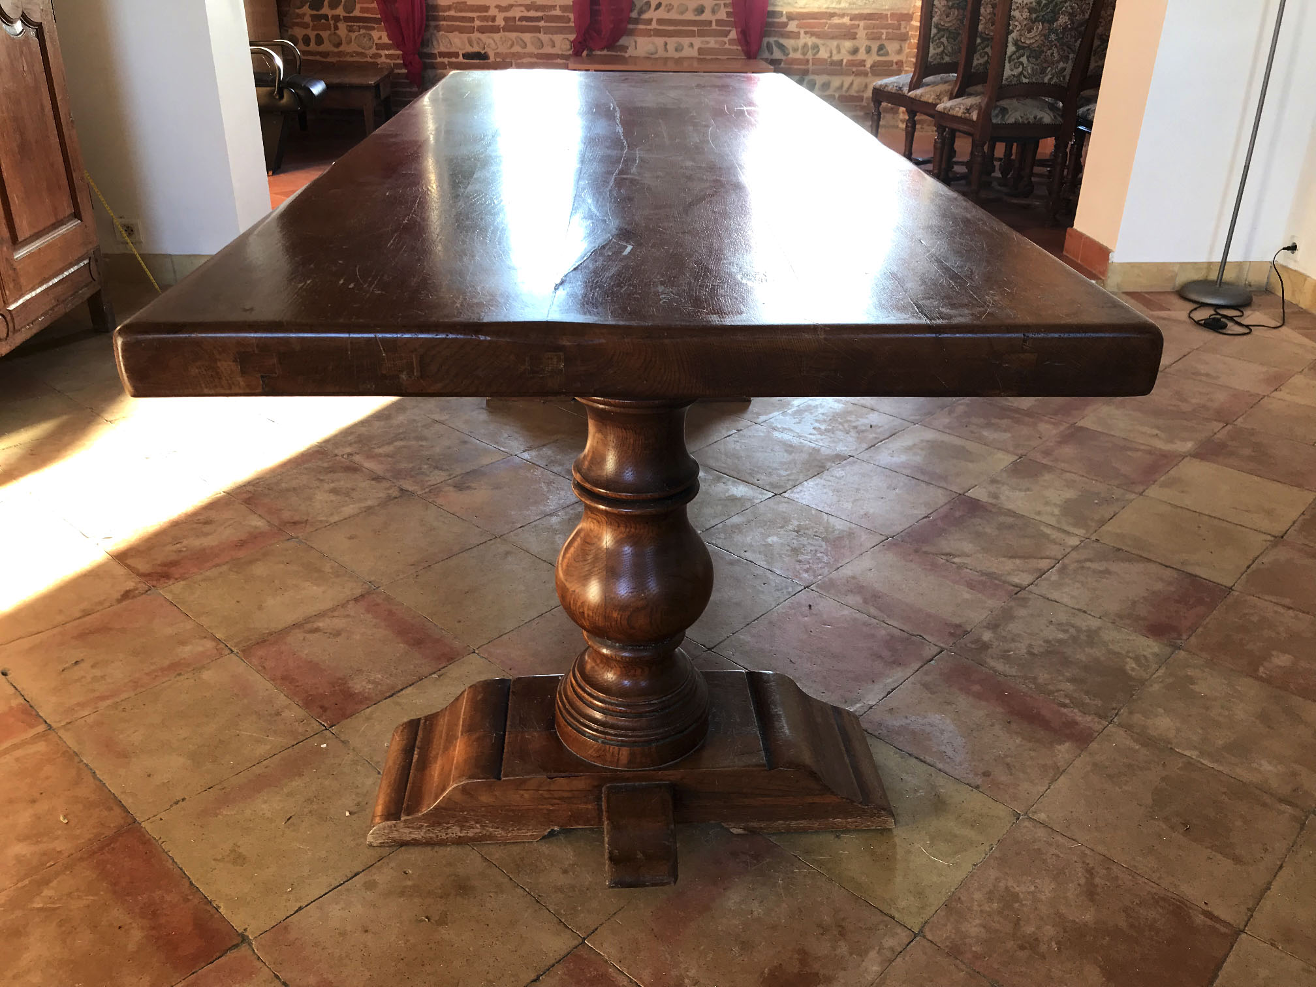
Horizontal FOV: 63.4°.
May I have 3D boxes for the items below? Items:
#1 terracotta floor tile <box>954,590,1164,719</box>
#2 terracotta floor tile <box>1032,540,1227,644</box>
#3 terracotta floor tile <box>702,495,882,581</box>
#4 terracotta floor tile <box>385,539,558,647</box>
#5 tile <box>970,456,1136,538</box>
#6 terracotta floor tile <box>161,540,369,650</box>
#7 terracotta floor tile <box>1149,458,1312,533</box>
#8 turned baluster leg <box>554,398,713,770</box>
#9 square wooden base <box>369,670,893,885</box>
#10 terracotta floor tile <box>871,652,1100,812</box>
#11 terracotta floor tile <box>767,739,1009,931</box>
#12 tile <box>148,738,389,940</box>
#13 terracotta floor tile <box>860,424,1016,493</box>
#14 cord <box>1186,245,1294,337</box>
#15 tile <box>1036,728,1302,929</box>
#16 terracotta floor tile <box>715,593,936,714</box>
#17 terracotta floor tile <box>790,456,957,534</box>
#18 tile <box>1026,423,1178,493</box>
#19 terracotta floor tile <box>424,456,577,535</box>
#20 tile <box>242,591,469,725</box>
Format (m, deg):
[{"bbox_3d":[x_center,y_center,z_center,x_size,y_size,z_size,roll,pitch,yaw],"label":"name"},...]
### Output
[{"bbox_3d":[0.690,0.273,1.816,0.275,0.020,0.275,23,34,38],"label":"terracotta floor tile"},{"bbox_3d":[0.883,0.186,2.000,0.275,0.020,0.275,23,34,38],"label":"terracotta floor tile"},{"bbox_3d":[0.276,0.097,2.159,0.275,0.020,0.275,23,34,38],"label":"terracotta floor tile"},{"bbox_3d":[-0.334,0.196,2.093,0.301,0.020,0.293,23,34,38],"label":"terracotta floor tile"},{"bbox_3d":[0.930,0.012,2.507,0.298,0.020,0.298,23,34,38],"label":"tile"},{"bbox_3d":[-0.712,0.183,1.945,0.275,0.020,0.275,23,34,38],"label":"terracotta floor tile"},{"bbox_3d":[1.273,0.008,2.373,0.279,0.020,0.283,22,33,37],"label":"terracotta floor tile"},{"bbox_3d":[-0.029,0.083,1.344,0.209,0.501,0.209,1,26,0],"label":"turned baluster leg"},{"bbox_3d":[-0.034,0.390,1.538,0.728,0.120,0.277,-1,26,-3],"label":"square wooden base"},{"bbox_3d":[0.524,0.382,1.731,0.294,0.020,0.296,23,33,38],"label":"terracotta floor tile"},{"bbox_3d":[0.319,0.474,1.535,0.293,0.020,0.290,22,33,37],"label":"terracotta floor tile"},{"bbox_3d":[-0.495,0.451,1.439,0.278,0.020,0.275,23,34,38],"label":"tile"},{"bbox_3d":[0.668,-0.079,2.541,0.285,0.020,0.281,23,34,38],"label":"terracotta floor tile"},{"bbox_3d":[2.010,-0.689,3.563,0.474,0.204,0.461,-1,26,-2],"label":"cord"},{"bbox_3d":[0.742,0.473,1.548,0.294,0.020,0.296,23,34,38],"label":"tile"},{"bbox_3d":[0.287,0.274,1.814,0.284,0.020,0.275,23,34,38],"label":"terracotta floor tile"},{"bbox_3d":[0.470,0.011,2.353,0.283,0.020,0.280,23,34,38],"label":"terracotta floor tile"},{"bbox_3d":[1.067,-0.079,2.548,0.275,0.020,0.275,23,34,38],"label":"tile"},{"bbox_3d":[-0.326,0.008,2.317,0.275,0.020,0.275,23,34,38],"label":"terracotta floor tile"},{"bbox_3d":[-0.538,0.290,1.894,0.300,0.020,0.294,22,33,38],"label":"tile"}]

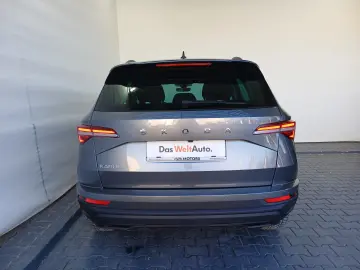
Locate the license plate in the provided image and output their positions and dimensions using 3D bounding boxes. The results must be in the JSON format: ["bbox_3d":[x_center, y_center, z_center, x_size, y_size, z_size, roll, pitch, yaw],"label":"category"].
[{"bbox_3d":[0.043,0.110,1.728,0.525,0.135,0.020,-1,2,1],"label":"license plate"}]

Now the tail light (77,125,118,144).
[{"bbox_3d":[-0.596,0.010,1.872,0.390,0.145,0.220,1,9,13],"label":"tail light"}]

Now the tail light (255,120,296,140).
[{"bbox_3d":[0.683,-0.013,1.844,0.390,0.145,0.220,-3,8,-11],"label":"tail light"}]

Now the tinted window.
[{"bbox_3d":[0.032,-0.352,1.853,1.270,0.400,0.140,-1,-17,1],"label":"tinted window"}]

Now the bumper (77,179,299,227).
[{"bbox_3d":[0.053,0.473,1.912,1.750,0.310,0.400,-1,8,1],"label":"bumper"}]

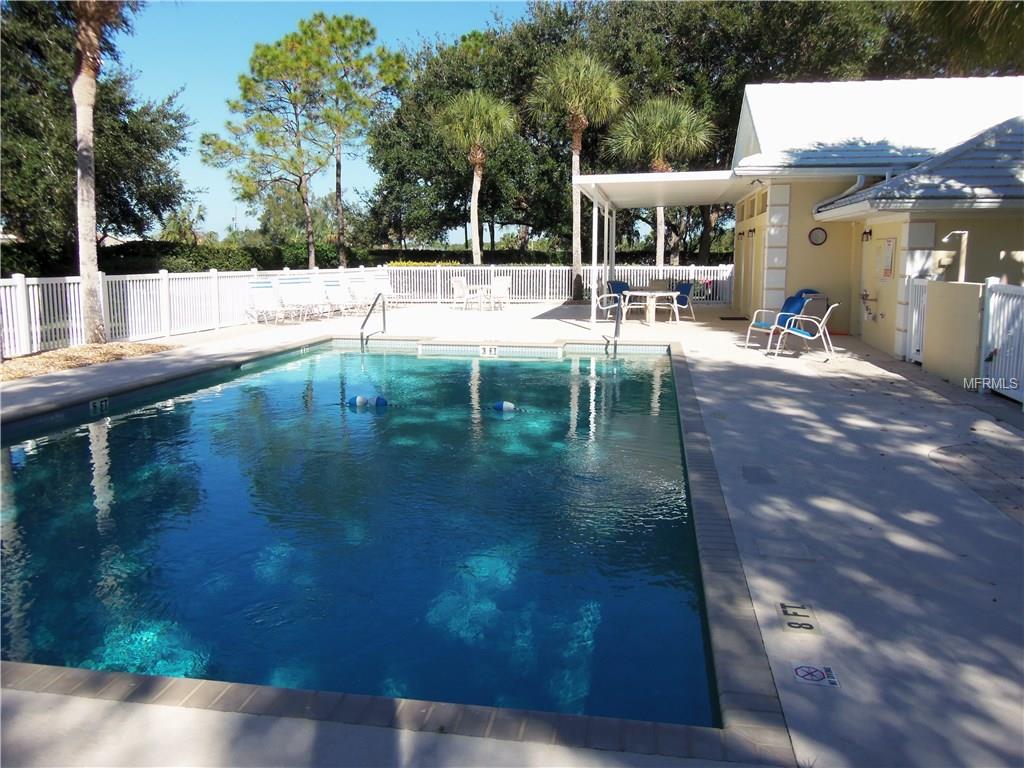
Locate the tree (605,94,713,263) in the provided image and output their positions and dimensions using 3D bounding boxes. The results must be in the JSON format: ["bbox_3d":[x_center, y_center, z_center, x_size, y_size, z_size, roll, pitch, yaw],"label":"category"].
[{"bbox_3d":[5.262,-6.508,29.350,3.800,7.068,3.800,0,9,0],"label":"tree"}]

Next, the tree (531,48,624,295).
[{"bbox_3d":[2.048,-6.564,26.711,3.000,7.985,3.000,0,9,0],"label":"tree"}]

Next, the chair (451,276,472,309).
[{"bbox_3d":[-1.499,-2.670,24.581,0.620,0.950,0.580,6,11,35],"label":"chair"}]

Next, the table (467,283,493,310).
[{"bbox_3d":[-0.920,-2.500,24.202,0.880,0.730,0.880,-1,9,-9],"label":"table"}]

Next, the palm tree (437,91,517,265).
[{"bbox_3d":[-1.278,-6.730,29.822,2.800,7.363,2.800,0,9,0],"label":"palm tree"}]

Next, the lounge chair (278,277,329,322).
[{"bbox_3d":[-5.266,-2.120,20.821,1.300,1.000,0.680,7,11,37],"label":"lounge chair"}]

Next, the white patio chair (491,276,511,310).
[{"bbox_3d":[-0.340,-2.655,24.482,0.620,0.950,0.580,-7,11,-39],"label":"white patio chair"}]

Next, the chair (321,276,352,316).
[{"bbox_3d":[-4.830,-2.425,22.797,1.150,0.980,0.660,7,11,37],"label":"chair"}]

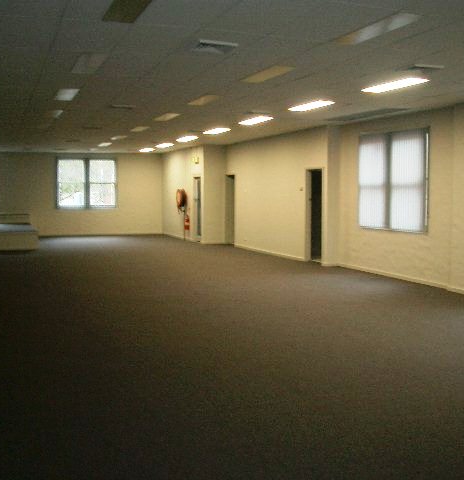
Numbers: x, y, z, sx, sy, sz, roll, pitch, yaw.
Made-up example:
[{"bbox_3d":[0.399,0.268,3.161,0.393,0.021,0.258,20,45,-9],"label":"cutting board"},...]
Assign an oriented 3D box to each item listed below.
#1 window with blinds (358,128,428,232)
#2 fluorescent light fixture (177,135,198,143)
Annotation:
[{"bbox_3d":[3.002,-1.116,12.156,0.119,1.828,2.223,-2,5,-20],"label":"window with blinds"},{"bbox_3d":[-1.174,-2.706,17.251,0.287,0.079,1.156,-2,5,-20],"label":"fluorescent light fixture"}]

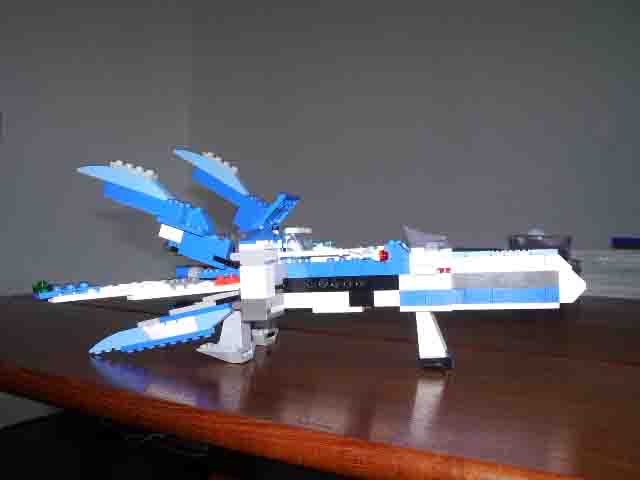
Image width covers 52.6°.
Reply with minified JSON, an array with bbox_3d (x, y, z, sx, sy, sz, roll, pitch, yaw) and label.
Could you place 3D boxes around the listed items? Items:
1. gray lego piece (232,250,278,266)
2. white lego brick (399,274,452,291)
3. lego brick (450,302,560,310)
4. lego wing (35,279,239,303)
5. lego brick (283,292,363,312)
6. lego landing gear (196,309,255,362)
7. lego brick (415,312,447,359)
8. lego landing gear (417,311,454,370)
[{"bbox_3d":[-0.040,0.012,0.406,0.025,0.010,0.016,-2,-2,8],"label":"gray lego piece"},{"bbox_3d":[0.064,0.025,0.388,0.032,0.010,0.013,-2,-2,10],"label":"white lego brick"},{"bbox_3d":[0.113,0.040,0.396,0.064,0.003,0.016,-2,-2,8],"label":"lego brick"},{"bbox_3d":[-0.104,0.029,0.370,0.106,0.011,0.040,-2,1,-22],"label":"lego wing"},{"bbox_3d":[0.003,0.039,0.411,0.050,0.013,0.015,-2,-2,8],"label":"lego brick"},{"bbox_3d":[-0.058,0.059,0.395,0.031,0.031,0.015,0,-1,10],"label":"lego landing gear"},{"bbox_3d":[0.070,0.060,0.409,0.018,0.029,0.013,-4,-2,8],"label":"lego brick"},{"bbox_3d":[0.069,0.061,0.389,0.019,0.034,0.015,0,-1,10],"label":"lego landing gear"}]

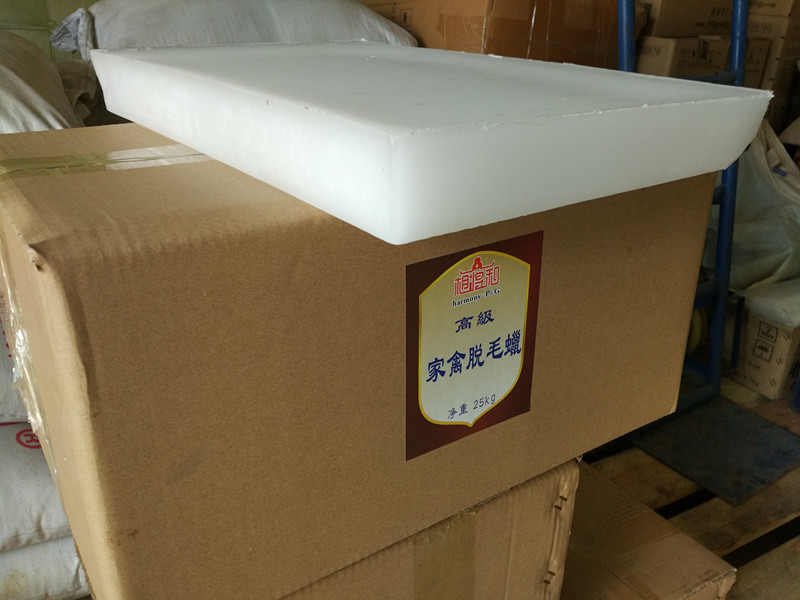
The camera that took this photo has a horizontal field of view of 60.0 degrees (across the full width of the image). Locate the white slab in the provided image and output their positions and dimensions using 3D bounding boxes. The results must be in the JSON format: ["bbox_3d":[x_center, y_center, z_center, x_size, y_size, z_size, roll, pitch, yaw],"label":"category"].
[{"bbox_3d":[-0.018,-0.151,0.525,0.290,0.049,0.447,-16,29,-33],"label":"white slab"}]

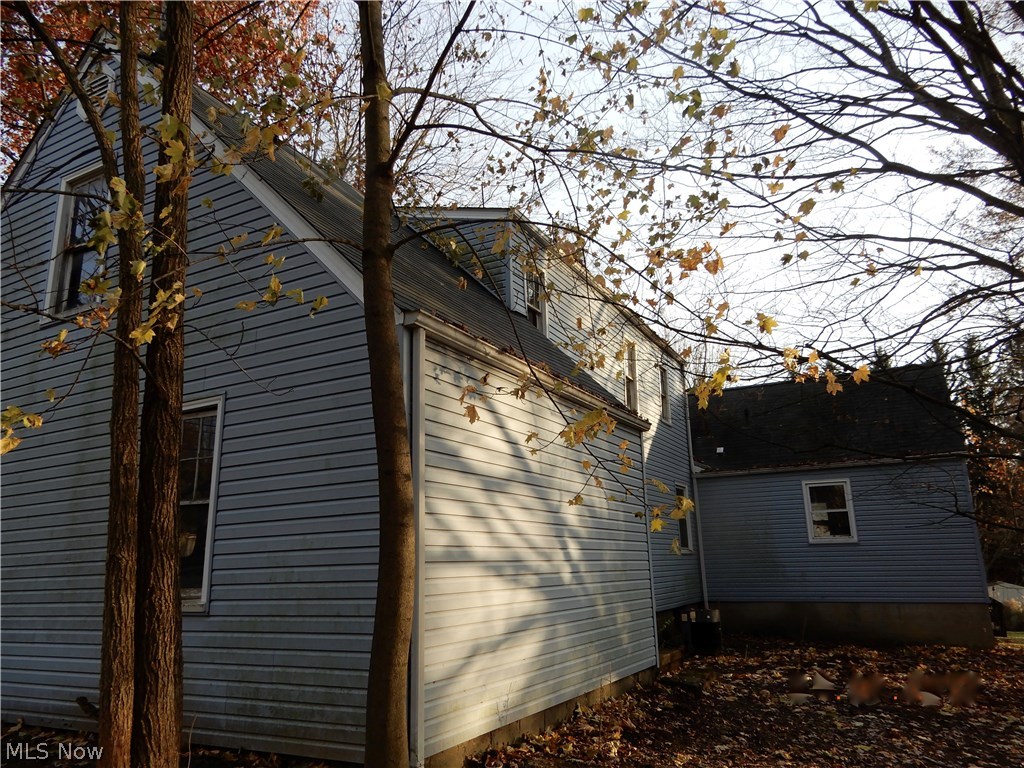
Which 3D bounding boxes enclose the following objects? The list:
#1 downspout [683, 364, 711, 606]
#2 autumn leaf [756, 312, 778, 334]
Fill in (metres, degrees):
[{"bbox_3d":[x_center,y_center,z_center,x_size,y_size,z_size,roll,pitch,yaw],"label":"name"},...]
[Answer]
[{"bbox_3d":[4.301,2.297,16.556,0.070,5.720,0.080,-9,-17,27],"label":"downspout"},{"bbox_3d":[1.349,-0.320,3.750,0.110,0.110,0.045,-7,-16,20],"label":"autumn leaf"}]

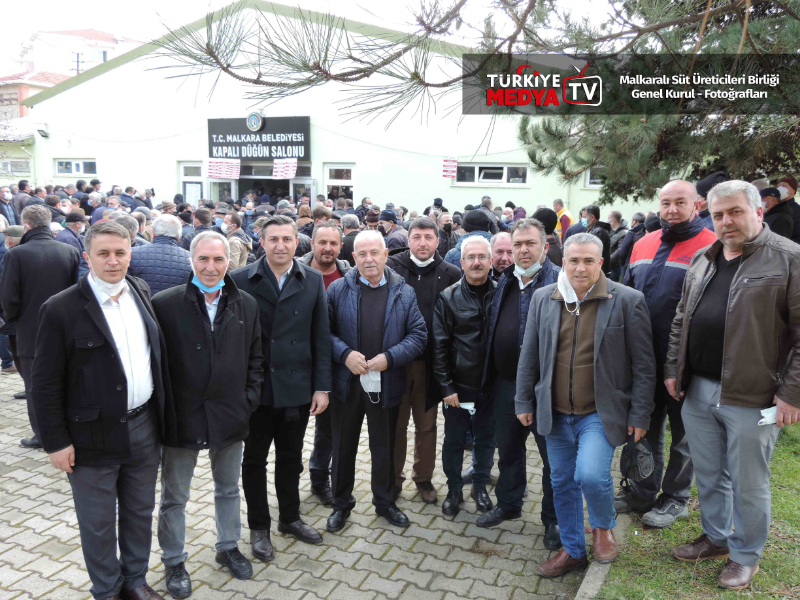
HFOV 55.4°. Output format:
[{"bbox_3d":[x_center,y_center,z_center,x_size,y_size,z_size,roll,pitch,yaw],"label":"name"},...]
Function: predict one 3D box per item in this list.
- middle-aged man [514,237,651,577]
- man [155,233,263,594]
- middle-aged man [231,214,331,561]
[{"bbox_3d":[0.918,0.526,3.815,0.640,1.714,0.420,5,10,21],"label":"middle-aged man"},{"bbox_3d":[-0.937,0.542,3.711,0.530,1.735,0.370,-1,10,-9],"label":"man"},{"bbox_3d":[-0.618,0.448,3.911,0.530,1.764,0.380,-1,10,-11],"label":"middle-aged man"}]

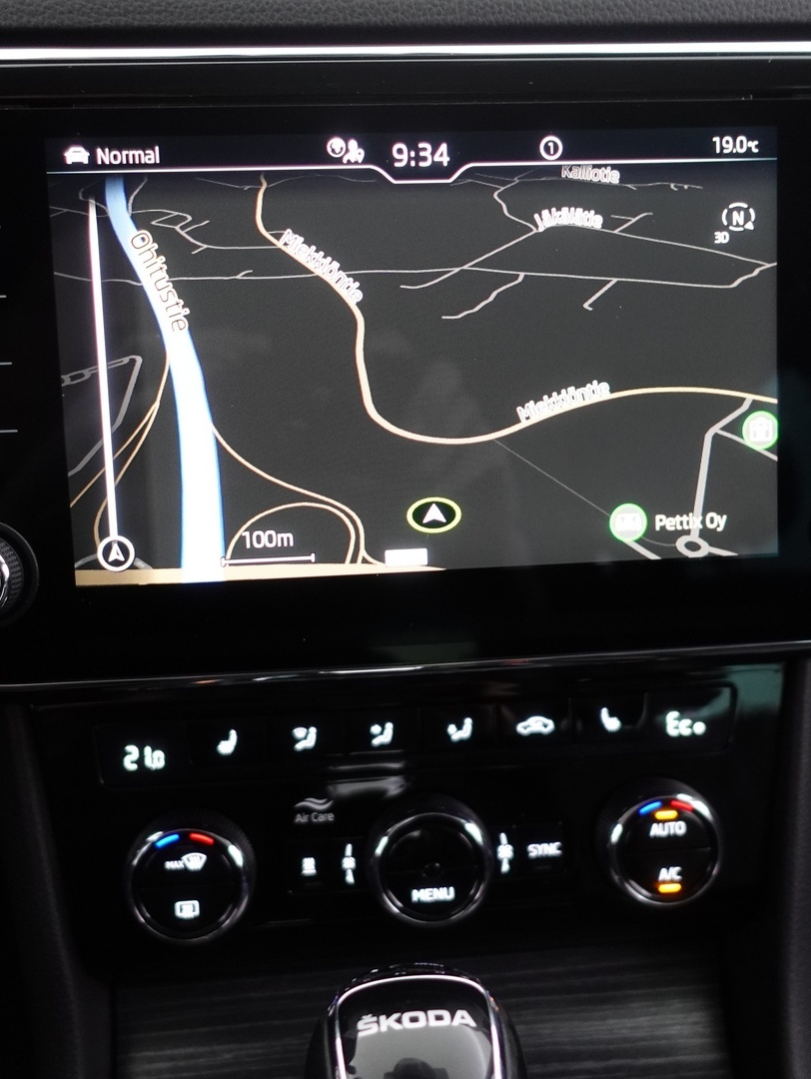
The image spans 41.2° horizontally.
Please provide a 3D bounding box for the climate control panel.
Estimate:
[{"bbox_3d":[0.002,0.071,0.277,0.190,0.069,0.030,-2,1,-4],"label":"climate control panel"}]

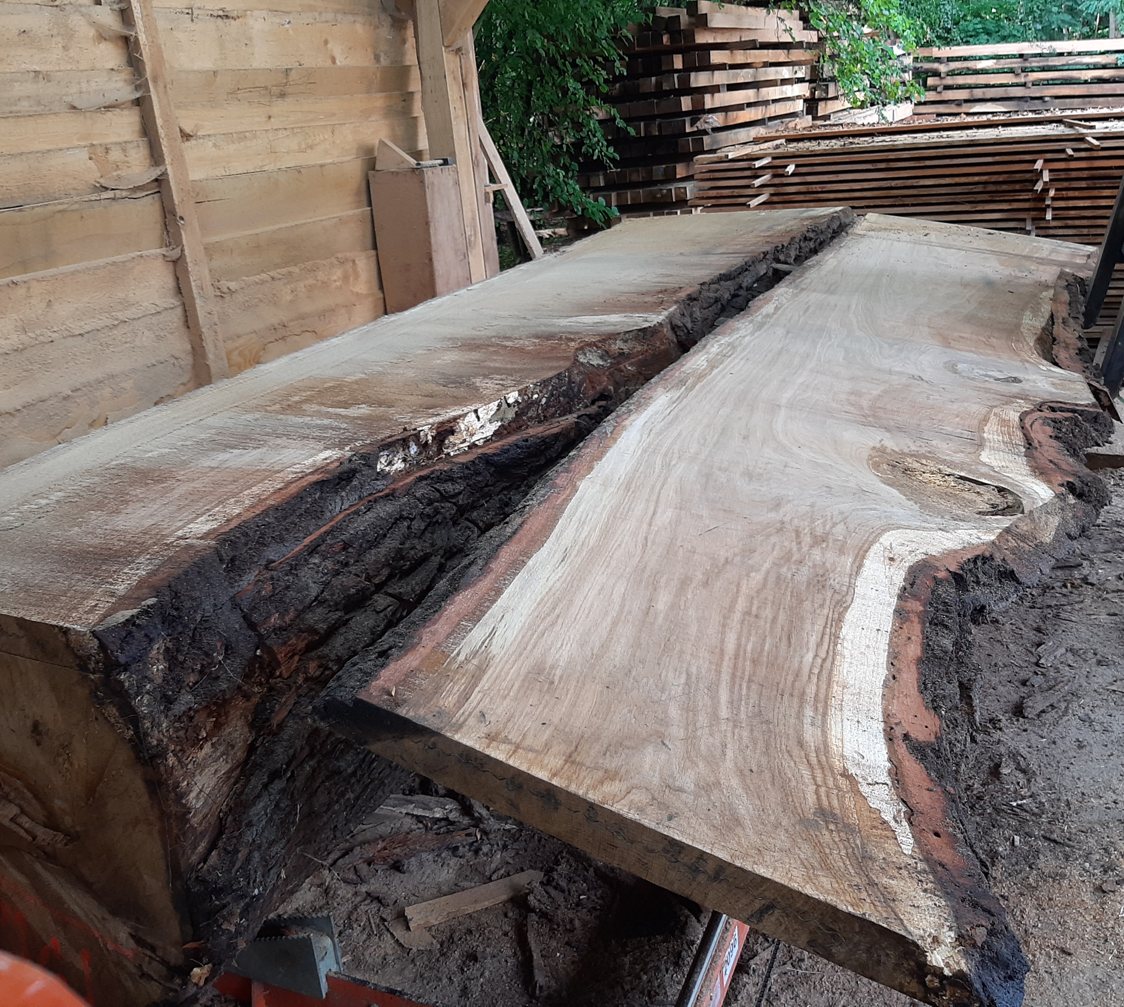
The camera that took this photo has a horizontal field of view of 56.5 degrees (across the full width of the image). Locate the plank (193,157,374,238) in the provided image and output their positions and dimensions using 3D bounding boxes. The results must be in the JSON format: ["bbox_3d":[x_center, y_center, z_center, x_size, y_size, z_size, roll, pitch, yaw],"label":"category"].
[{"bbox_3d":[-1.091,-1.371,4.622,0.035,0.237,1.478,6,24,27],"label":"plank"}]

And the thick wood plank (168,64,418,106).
[{"bbox_3d":[-1.091,-1.812,4.528,0.035,0.130,1.638,6,24,27],"label":"thick wood plank"}]

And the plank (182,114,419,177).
[{"bbox_3d":[-1.071,-1.576,4.616,0.035,0.165,1.632,6,24,27],"label":"plank"}]

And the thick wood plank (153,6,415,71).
[{"bbox_3d":[-1.097,-1.980,4.481,0.035,0.232,1.677,6,24,27],"label":"thick wood plank"}]

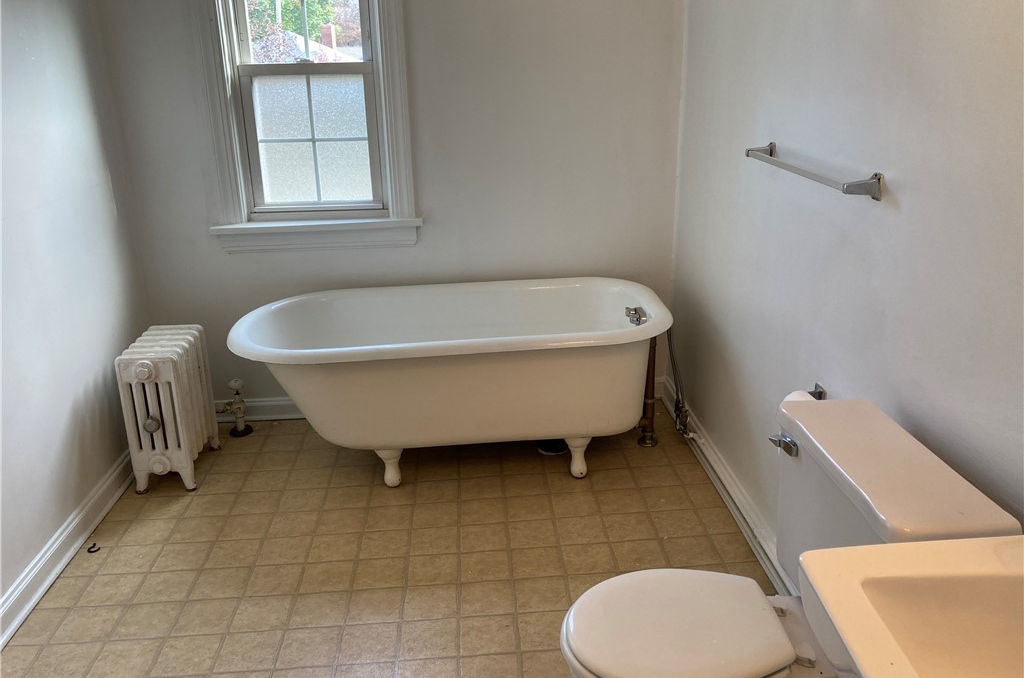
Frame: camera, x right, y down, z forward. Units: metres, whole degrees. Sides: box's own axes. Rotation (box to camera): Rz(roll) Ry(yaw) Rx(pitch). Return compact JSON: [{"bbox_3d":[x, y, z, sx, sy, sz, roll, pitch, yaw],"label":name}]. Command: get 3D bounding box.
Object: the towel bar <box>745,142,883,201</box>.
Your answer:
[{"bbox_3d":[0.688,-0.406,1.957,0.076,0.054,0.622,-2,19,-3],"label":"towel bar"}]

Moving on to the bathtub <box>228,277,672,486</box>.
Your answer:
[{"bbox_3d":[-0.203,0.168,3.006,1.524,0.580,0.762,-3,19,-5],"label":"bathtub"}]

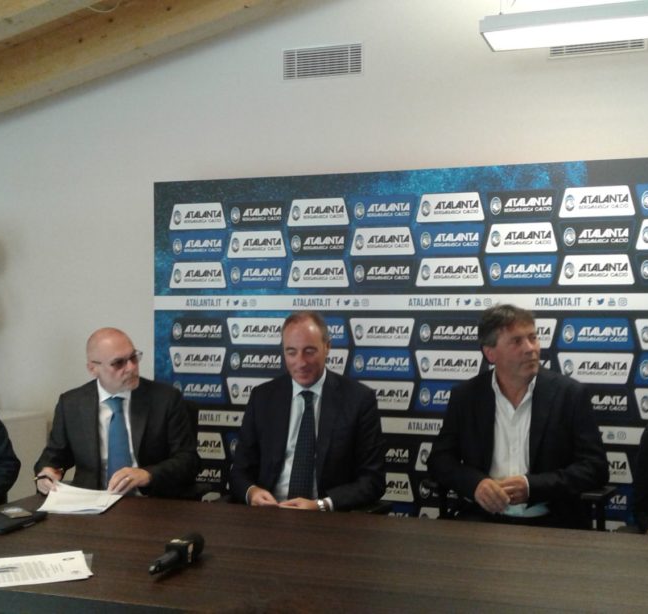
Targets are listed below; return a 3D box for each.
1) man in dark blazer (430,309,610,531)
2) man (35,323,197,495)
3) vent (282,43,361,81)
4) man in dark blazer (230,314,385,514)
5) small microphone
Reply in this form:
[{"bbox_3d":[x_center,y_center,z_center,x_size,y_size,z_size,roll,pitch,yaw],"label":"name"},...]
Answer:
[{"bbox_3d":[0.617,0.682,2.739,0.570,1.375,0.800,0,0,13],"label":"man in dark blazer"},{"bbox_3d":[-0.802,0.727,3.056,0.560,1.287,0.760,0,0,7],"label":"man"},{"bbox_3d":[-0.008,-1.177,4.089,0.403,0.155,0.030,0,0,18],"label":"vent"},{"bbox_3d":[-0.096,0.694,2.791,0.530,1.354,0.780,0,0,16],"label":"man in dark blazer"},{"bbox_3d":[-0.366,0.613,2.141,0.056,0.056,0.210,0,6,25],"label":"small microphone"}]

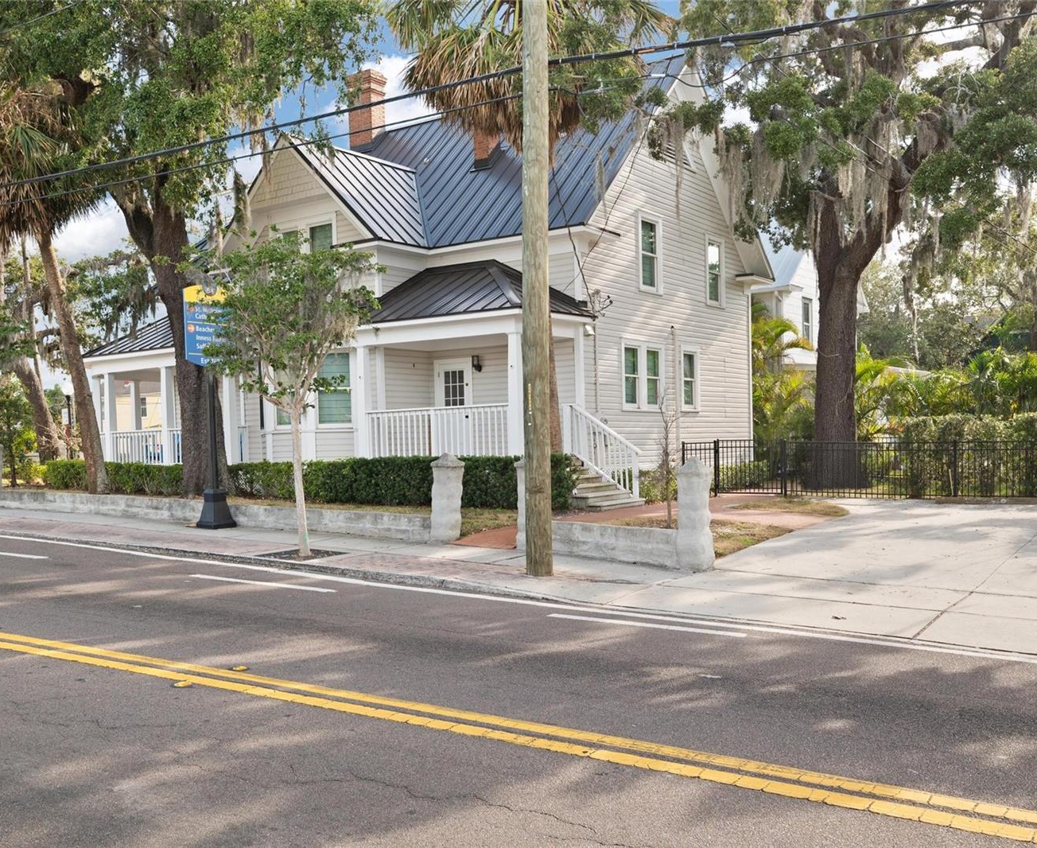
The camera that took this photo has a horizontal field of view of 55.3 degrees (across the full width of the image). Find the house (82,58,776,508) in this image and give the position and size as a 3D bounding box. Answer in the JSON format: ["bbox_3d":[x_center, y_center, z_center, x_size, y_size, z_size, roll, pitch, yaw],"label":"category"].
[{"bbox_3d":[-2.034,-3.769,25.741,14.400,10.900,11.500,-2,-1,36],"label":"house"}]

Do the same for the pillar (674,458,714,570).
[{"bbox_3d":[2.110,1.081,11.900,0.360,1.330,0.360,-2,-1,36],"label":"pillar"}]

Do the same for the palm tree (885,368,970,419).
[{"bbox_3d":[10.957,0.037,26.500,2.300,3.054,2.300,-2,-1,36],"label":"palm tree"}]

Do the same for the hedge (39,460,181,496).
[{"bbox_3d":[-9.030,1.205,22.898,5.800,0.780,0.950,-2,-1,36],"label":"hedge"}]

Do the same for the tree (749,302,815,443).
[{"bbox_3d":[7.539,-0.927,28.800,2.800,5.202,2.700,-2,-1,36],"label":"tree"}]

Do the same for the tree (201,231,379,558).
[{"bbox_3d":[-3.051,-0.411,13.200,2.400,4.321,2.350,-1,0,0],"label":"tree"}]

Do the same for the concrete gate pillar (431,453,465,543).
[{"bbox_3d":[-1.013,1.062,14.200,0.360,1.259,0.360,-2,-1,36],"label":"concrete gate pillar"}]

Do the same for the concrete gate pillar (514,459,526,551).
[{"bbox_3d":[0.188,1.099,13.350,0.360,1.237,0.360,-2,-1,36],"label":"concrete gate pillar"}]

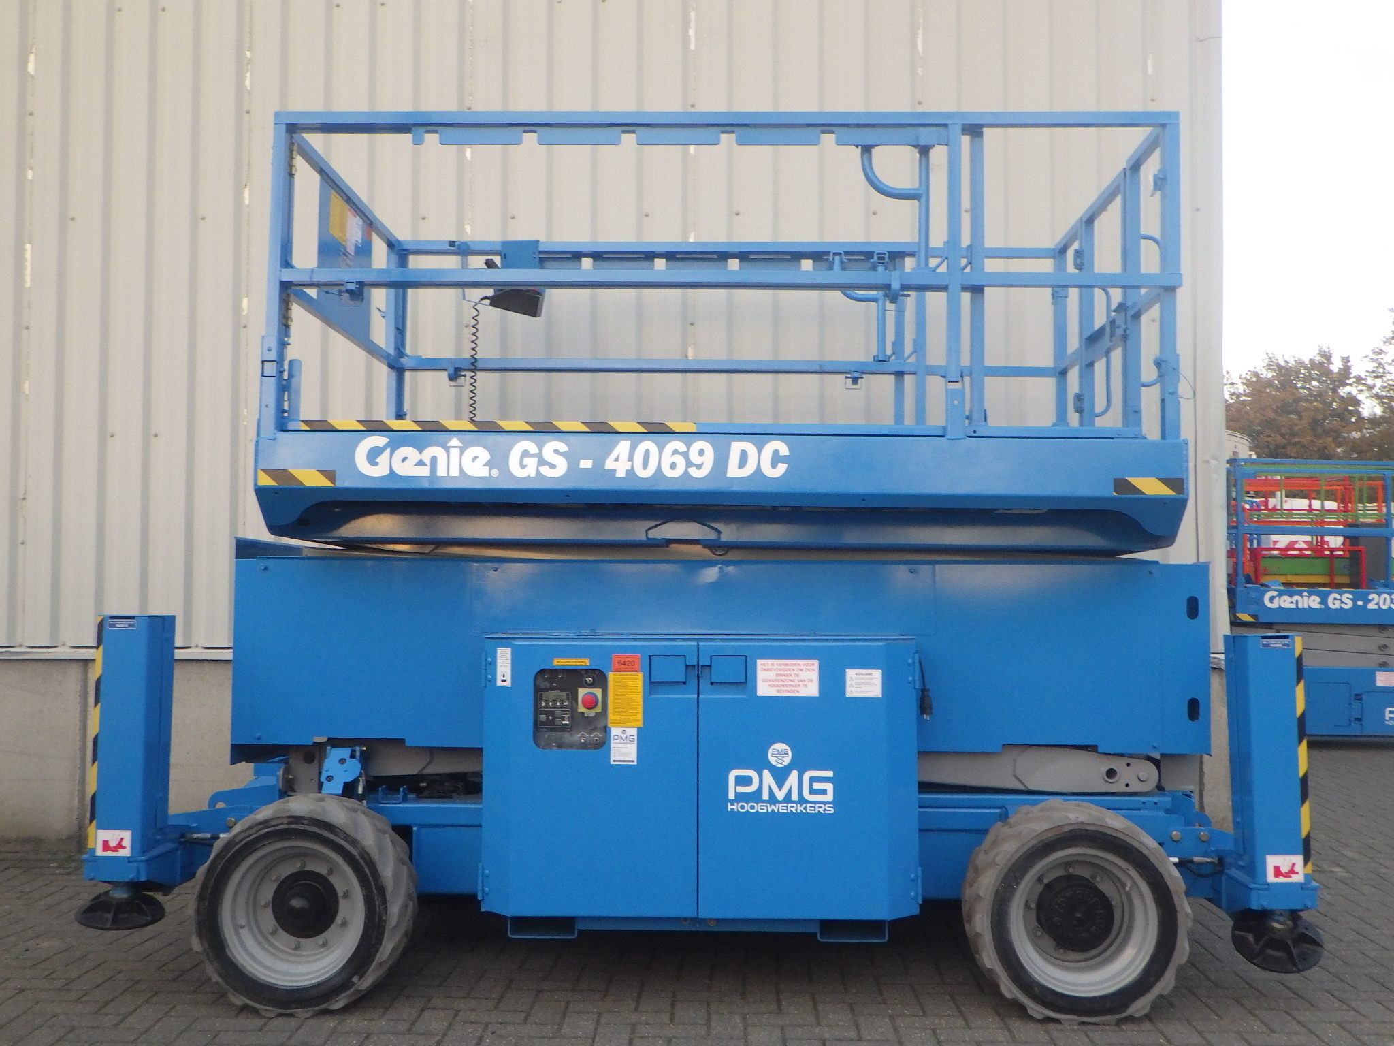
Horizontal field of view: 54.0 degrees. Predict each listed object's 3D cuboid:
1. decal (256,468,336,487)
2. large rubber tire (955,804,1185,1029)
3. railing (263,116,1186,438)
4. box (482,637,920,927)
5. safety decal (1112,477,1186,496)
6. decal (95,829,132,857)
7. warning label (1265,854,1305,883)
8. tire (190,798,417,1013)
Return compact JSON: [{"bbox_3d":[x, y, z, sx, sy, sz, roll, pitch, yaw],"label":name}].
[{"bbox_3d":[-1.218,-0.138,4.164,0.241,0.050,0.010,0,-5,1],"label":"decal"},{"bbox_3d":[1.121,1.164,4.098,0.632,0.632,0.300,0,-5,1],"label":"large rubber tire"},{"bbox_3d":[0.084,-0.706,4.968,2.804,1.037,1.522,0,-5,1],"label":"railing"},{"bbox_3d":[0.012,0.760,4.218,1.294,0.811,0.450,0,-5,1],"label":"box"},{"bbox_3d":[1.361,-0.109,4.122,0.214,0.050,0.010,0,-5,1],"label":"safety decal"},{"bbox_3d":[-1.725,0.949,4.054,0.106,0.075,0.010,0,-5,1],"label":"decal"},{"bbox_3d":[1.718,1.009,3.995,0.108,0.078,0.010,0,-5,1],"label":"warning label"},{"bbox_3d":[-1.169,1.148,4.134,0.632,0.632,0.300,0,-5,1],"label":"tire"}]

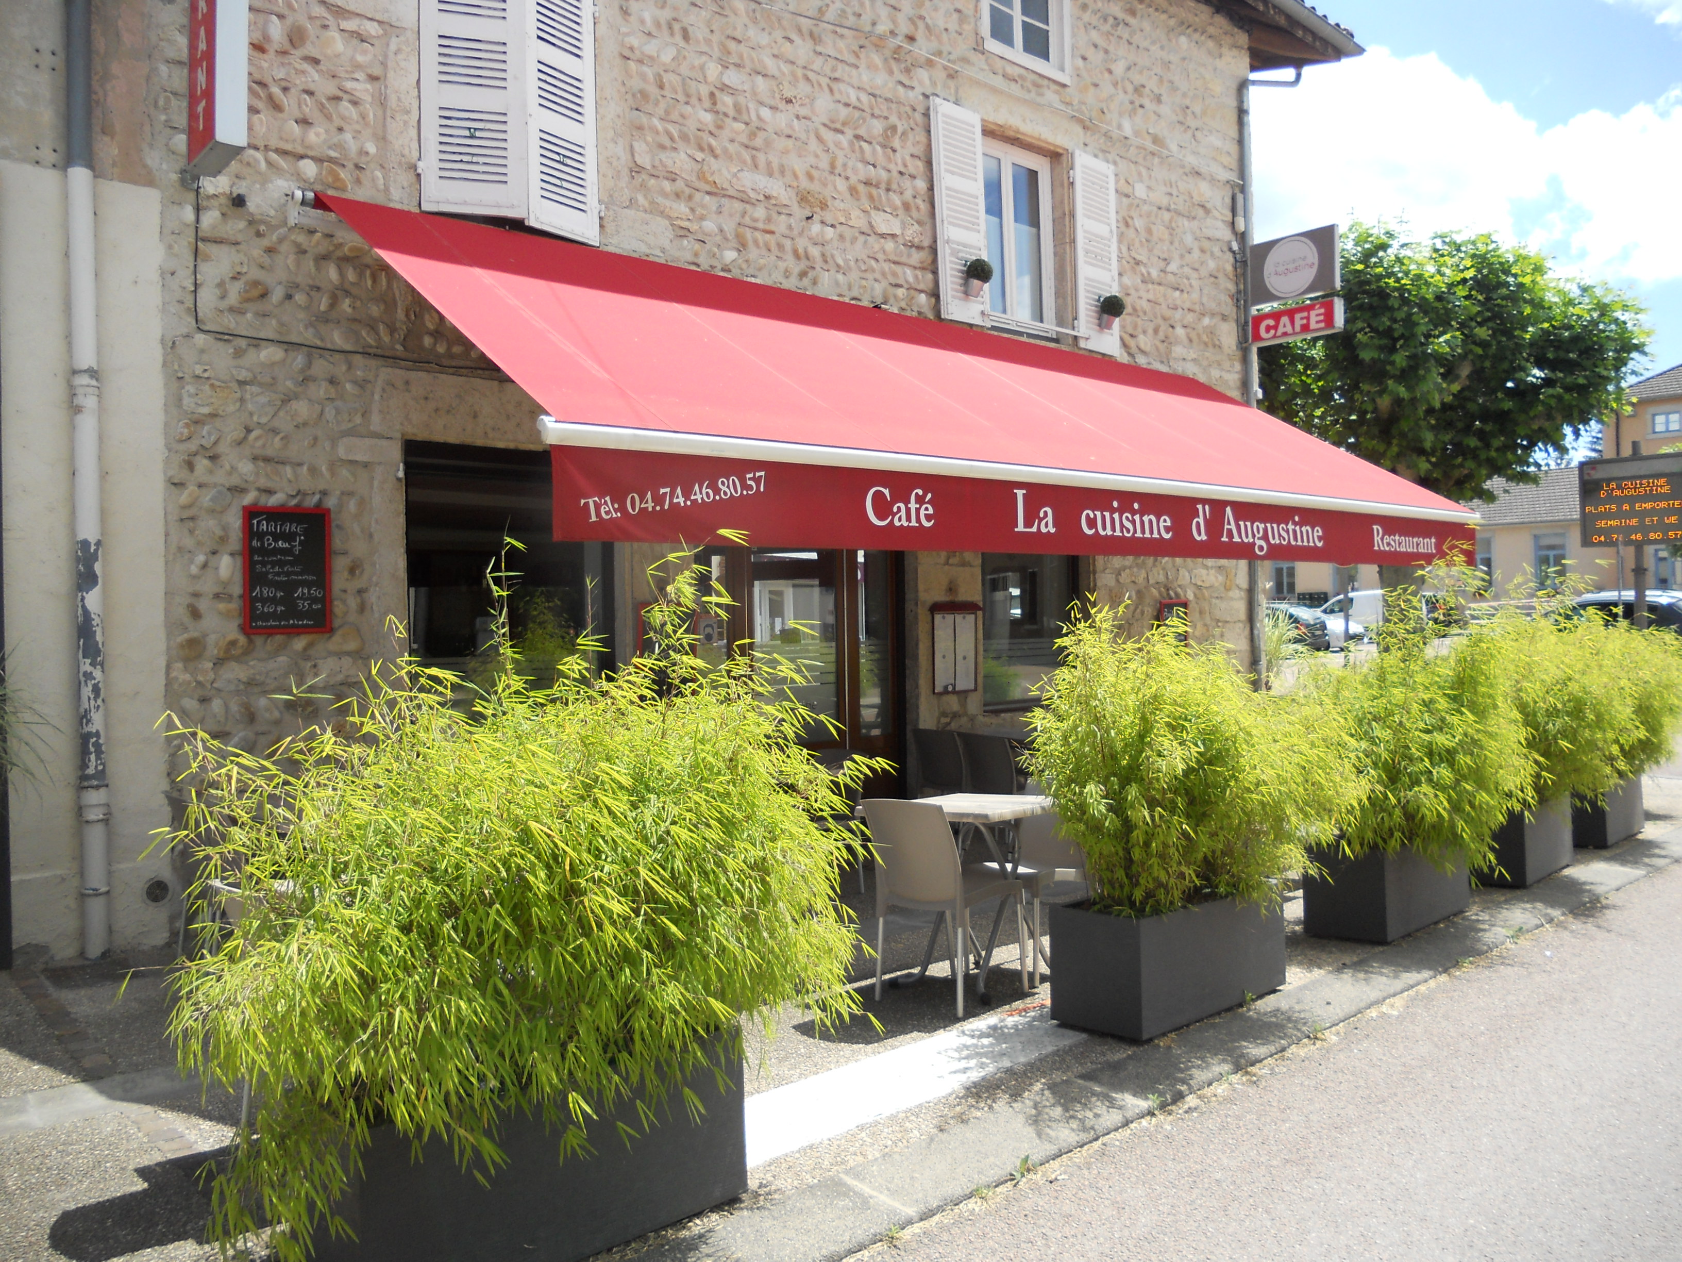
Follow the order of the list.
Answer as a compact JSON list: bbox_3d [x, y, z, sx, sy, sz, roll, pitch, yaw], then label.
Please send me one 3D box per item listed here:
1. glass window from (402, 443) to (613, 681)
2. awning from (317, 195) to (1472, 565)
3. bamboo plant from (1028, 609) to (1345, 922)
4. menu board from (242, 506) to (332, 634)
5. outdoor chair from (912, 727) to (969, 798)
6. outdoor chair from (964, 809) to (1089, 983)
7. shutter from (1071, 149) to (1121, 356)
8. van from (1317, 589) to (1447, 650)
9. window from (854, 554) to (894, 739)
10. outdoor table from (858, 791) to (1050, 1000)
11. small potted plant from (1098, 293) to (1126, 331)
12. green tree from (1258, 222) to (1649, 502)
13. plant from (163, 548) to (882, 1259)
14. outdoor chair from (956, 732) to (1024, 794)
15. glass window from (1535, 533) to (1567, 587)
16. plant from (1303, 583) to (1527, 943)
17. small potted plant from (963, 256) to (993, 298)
[{"bbox_3d":[-1.999,-0.210,7.958,1.380,1.760,0.120,-1,0,-43],"label":"glass window"},{"bbox_3d":[1.167,-1.448,8.951,8.500,2.060,2.780,-1,0,-42],"label":"awning"},{"bbox_3d":[1.386,0.472,5.291,1.300,1.180,0.720,-1,0,-42],"label":"bamboo plant"},{"bbox_3d":[-2.901,-0.317,6.914,0.465,0.660,0.030,-1,0,-43],"label":"menu board"},{"bbox_3d":[0.834,1.054,8.498,0.560,0.840,0.490,-1,0,-33],"label":"outdoor chair"},{"bbox_3d":[0.841,1.072,5.783,0.460,0.830,0.520,-1,0,43],"label":"outdoor chair"},{"bbox_3d":[2.329,-3.424,11.860,0.590,1.740,0.060,-1,0,-42],"label":"shutter"},{"bbox_3d":[17.311,-0.358,42.000,4.200,1.840,1.800,-1,0,25],"label":"van"},{"bbox_3d":[0.259,0.006,10.286,0.400,1.620,0.060,-1,0,-42],"label":"window"},{"bbox_3d":[0.536,1.124,5.631,0.630,0.740,0.630,-1,0,36],"label":"outdoor table"},{"bbox_3d":[2.430,-2.848,11.750,0.220,0.320,0.220,-1,0,0],"label":"small potted plant"},{"bbox_3d":[6.947,-1.649,15.200,4.600,5.900,4.600,-1,0,-43],"label":"green tree"},{"bbox_3d":[-0.743,0.615,3.302,1.550,1.580,1.050,-1,0,-43],"label":"plant"},{"bbox_3d":[1.093,1.048,8.014,0.560,0.840,0.490,-1,0,-33],"label":"outdoor chair"},{"bbox_3d":[24.361,-2.389,45.000,1.200,2.000,0.150,-1,0,37],"label":"glass window"},{"bbox_3d":[2.759,0.625,6.527,1.400,1.620,0.950,-1,0,-43],"label":"plant"},{"bbox_3d":[1.101,-2.852,10.565,0.220,0.320,0.220,-1,0,0],"label":"small potted plant"}]

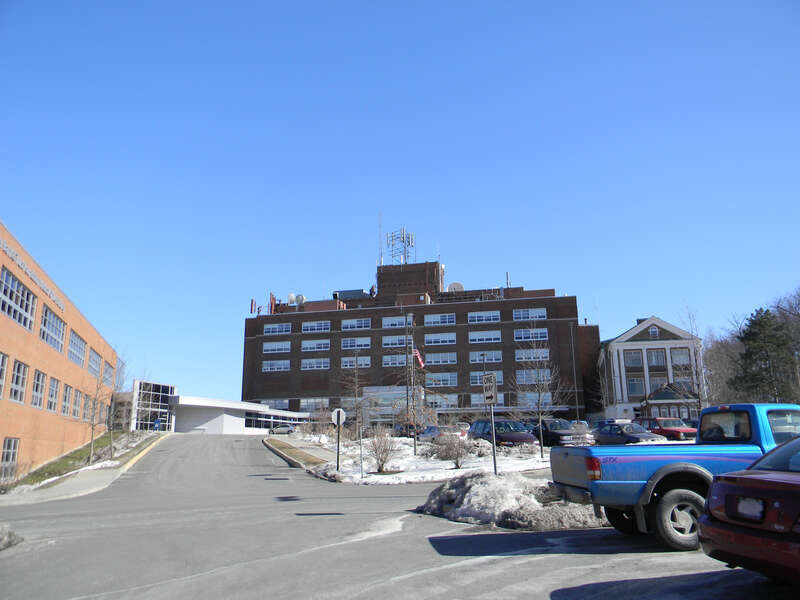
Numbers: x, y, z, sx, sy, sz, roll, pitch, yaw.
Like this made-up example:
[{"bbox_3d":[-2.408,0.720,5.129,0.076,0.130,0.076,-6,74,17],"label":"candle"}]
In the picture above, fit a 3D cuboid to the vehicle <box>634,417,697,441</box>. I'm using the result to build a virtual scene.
[{"bbox_3d":[12.648,6.453,30.722,1.730,1.620,4.250,3,-14,-13],"label":"vehicle"}]

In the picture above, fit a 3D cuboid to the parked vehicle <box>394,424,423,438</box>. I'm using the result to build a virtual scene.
[{"bbox_3d":[0.596,13.094,63.706,1.800,1.650,4.600,3,-14,-14],"label":"parked vehicle"}]

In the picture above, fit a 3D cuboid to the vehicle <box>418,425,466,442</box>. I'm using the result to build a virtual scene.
[{"bbox_3d":[2.564,8.710,41.100,1.750,1.430,4.600,3,-14,-14],"label":"vehicle"}]

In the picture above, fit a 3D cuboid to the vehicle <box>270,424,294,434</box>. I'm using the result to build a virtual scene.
[{"bbox_3d":[-17.021,18.953,94.713,4.400,1.470,1.730,-4,-14,13],"label":"vehicle"}]

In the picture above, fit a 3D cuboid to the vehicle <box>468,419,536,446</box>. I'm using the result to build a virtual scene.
[{"bbox_3d":[4.495,6.082,28.254,1.870,1.720,4.700,2,-14,-12],"label":"vehicle"}]

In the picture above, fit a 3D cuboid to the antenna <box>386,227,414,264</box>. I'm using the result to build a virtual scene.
[{"bbox_3d":[0.106,-10.670,127.056,4.800,8.000,4.300,-4,-14,14],"label":"antenna"}]

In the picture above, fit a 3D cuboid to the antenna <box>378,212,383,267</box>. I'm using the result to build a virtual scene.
[{"bbox_3d":[-3.624,-11.740,123.151,0.400,11.500,0.400,-4,-14,14],"label":"antenna"}]

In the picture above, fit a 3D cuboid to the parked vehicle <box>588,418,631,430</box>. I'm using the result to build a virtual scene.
[{"bbox_3d":[13.410,8.438,41.070,1.800,1.650,4.600,3,-14,-13],"label":"parked vehicle"}]

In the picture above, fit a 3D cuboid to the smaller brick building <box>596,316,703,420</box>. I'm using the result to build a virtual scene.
[{"bbox_3d":[37.777,12.466,99.611,12.000,16.000,18.000,-3,-14,12],"label":"smaller brick building"}]

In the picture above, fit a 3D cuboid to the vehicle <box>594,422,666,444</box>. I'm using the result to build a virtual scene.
[{"bbox_3d":[11.049,6.688,31.285,1.720,1.390,4.500,3,-14,-15],"label":"vehicle"}]

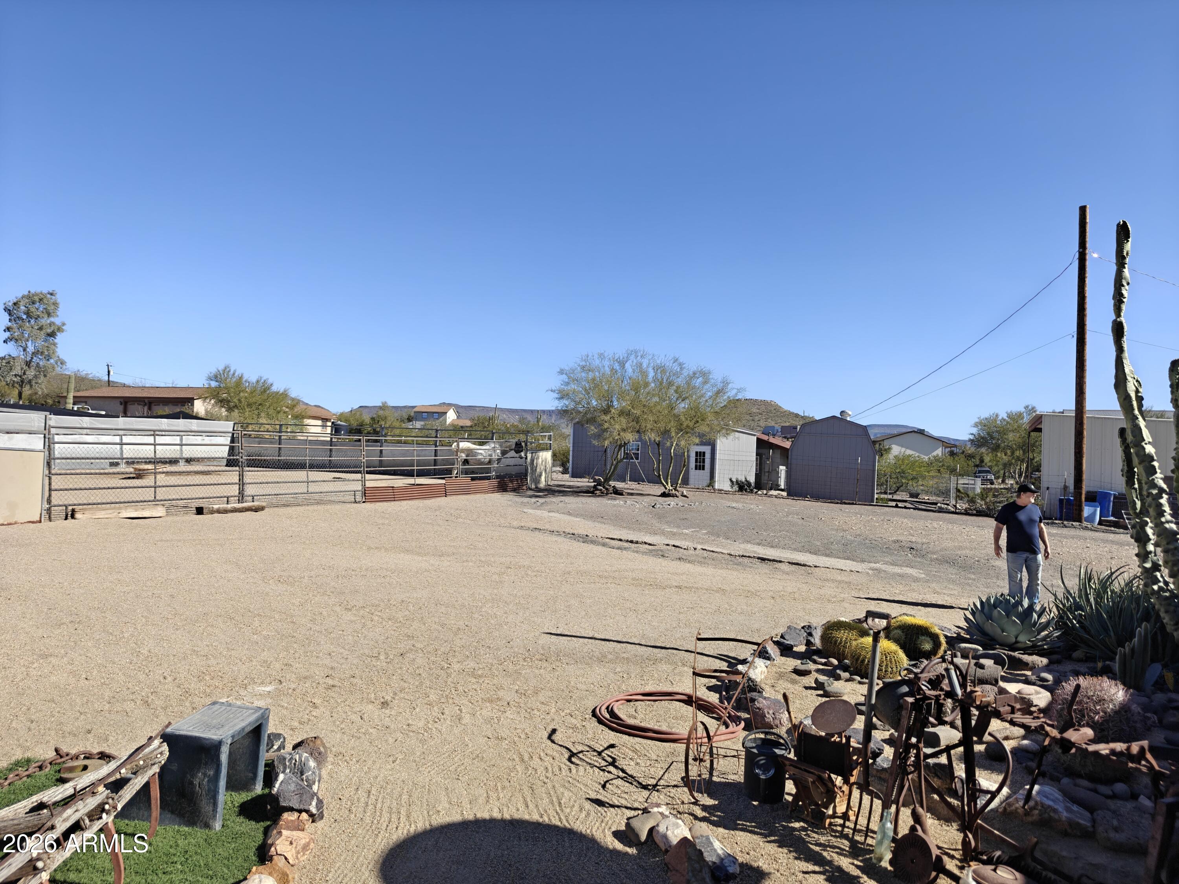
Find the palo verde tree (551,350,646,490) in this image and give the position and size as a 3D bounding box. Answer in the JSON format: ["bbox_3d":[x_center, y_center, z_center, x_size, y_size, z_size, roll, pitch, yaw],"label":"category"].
[{"bbox_3d":[0.556,-1.008,35.000,4.600,6.100,4.500,2,-1,0],"label":"palo verde tree"}]

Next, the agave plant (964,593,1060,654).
[{"bbox_3d":[4.555,1.932,8.450,1.030,0.580,1.000,2,-1,0],"label":"agave plant"}]

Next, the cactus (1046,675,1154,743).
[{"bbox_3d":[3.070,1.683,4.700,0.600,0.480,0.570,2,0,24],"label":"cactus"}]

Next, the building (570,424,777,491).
[{"bbox_3d":[3.892,0.783,41.701,8.564,3.050,4.663,1,-2,35],"label":"building"}]

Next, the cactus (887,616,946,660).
[{"bbox_3d":[3.251,1.949,7.800,0.580,0.450,0.570,2,-1,0],"label":"cactus"}]

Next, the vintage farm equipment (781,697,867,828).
[{"bbox_3d":[1.257,1.711,4.200,0.330,0.580,0.390,1,-2,40],"label":"vintage farm equipment"}]

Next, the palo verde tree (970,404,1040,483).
[{"bbox_3d":[34.126,0.263,64.000,6.600,6.500,6.400,2,0,30],"label":"palo verde tree"}]

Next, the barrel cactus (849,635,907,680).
[{"bbox_3d":[2.576,1.926,7.000,0.520,0.420,0.520,2,-1,0],"label":"barrel cactus"}]

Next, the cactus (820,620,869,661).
[{"bbox_3d":[2.251,1.748,6.900,0.450,0.390,0.450,2,0,18],"label":"cactus"}]

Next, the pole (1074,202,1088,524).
[{"bbox_3d":[15.249,-2.429,24.300,0.310,9.800,0.310,1,0,30],"label":"pole"}]

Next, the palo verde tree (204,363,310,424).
[{"bbox_3d":[-20.515,-1.891,48.000,6.400,5.700,6.100,2,-1,0],"label":"palo verde tree"}]

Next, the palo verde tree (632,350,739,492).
[{"bbox_3d":[4.116,-0.729,33.500,4.600,6.000,4.500,2,-1,0],"label":"palo verde tree"}]

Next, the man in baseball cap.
[{"bbox_3d":[5.741,1.437,10.400,0.660,1.770,0.380,2,0,10],"label":"man in baseball cap"}]

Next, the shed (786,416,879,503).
[{"bbox_3d":[9.700,0.600,30.800,3.050,3.100,4.300,2,0,21],"label":"shed"}]

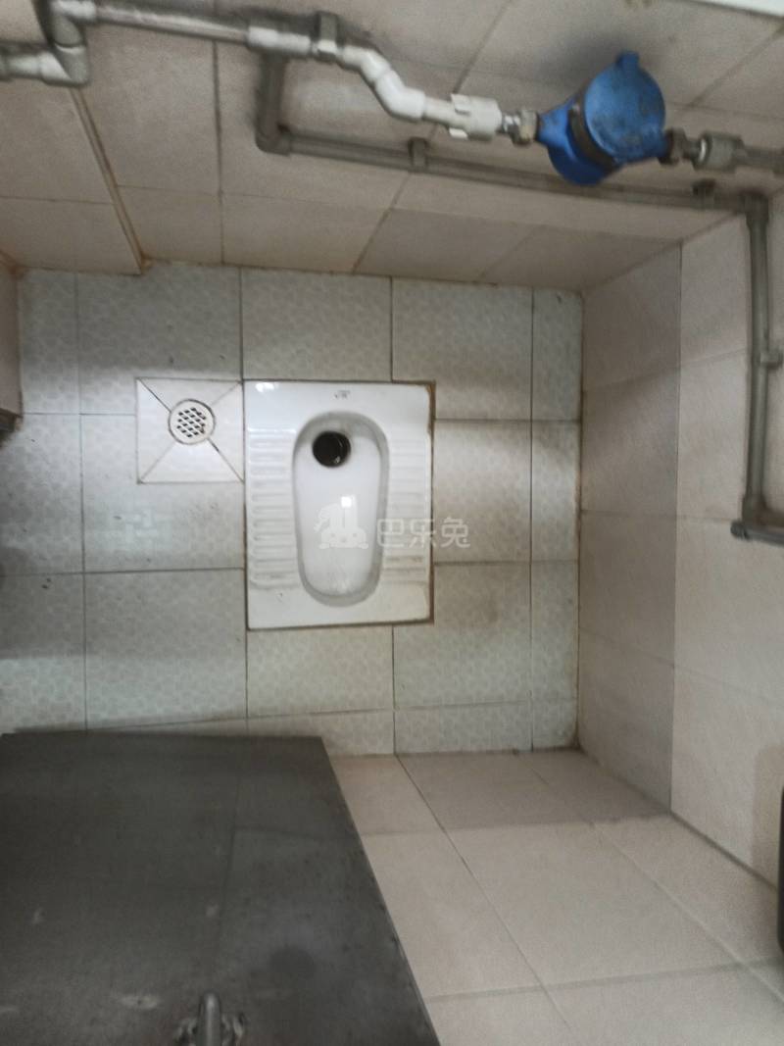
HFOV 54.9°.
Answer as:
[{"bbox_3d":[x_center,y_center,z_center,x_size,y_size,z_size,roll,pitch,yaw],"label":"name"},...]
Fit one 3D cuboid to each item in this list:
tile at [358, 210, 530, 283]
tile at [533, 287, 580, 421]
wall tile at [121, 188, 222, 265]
[{"bbox_3d":[0.087,-0.483,1.331,0.250,0.345,0.010,1,92,-12],"label":"tile"},{"bbox_3d":[0.351,-0.355,1.620,0.113,0.010,0.276,-1,92,-12],"label":"tile"},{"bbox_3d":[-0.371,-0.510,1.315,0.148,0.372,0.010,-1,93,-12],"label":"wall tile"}]

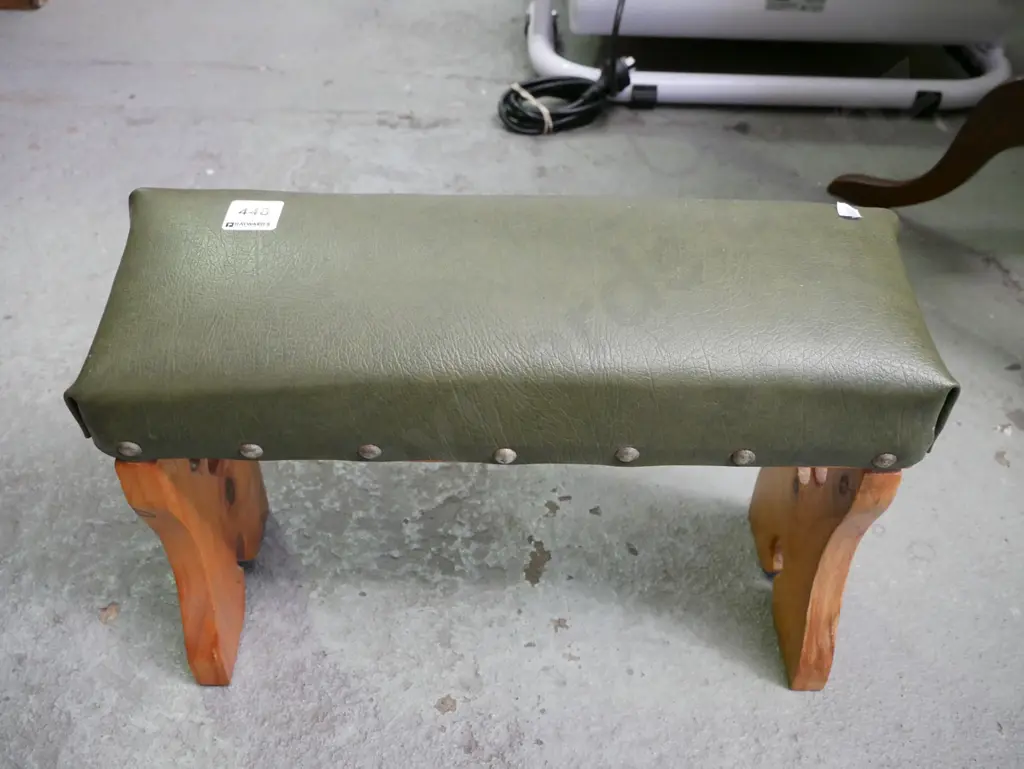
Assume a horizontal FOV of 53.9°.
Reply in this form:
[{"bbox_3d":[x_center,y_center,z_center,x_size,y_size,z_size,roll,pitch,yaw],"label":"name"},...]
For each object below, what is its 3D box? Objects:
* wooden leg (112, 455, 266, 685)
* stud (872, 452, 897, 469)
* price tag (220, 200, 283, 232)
[{"bbox_3d":[-0.227,0.080,0.746,0.024,0.244,0.183,1,47,0],"label":"wooden leg"},{"bbox_3d":[0.222,0.045,0.598,0.015,0.015,0.005,1,47,0],"label":"stud"},{"bbox_3d":[-0.167,-0.109,0.649,0.035,0.001,0.030,1,47,0],"label":"price tag"}]

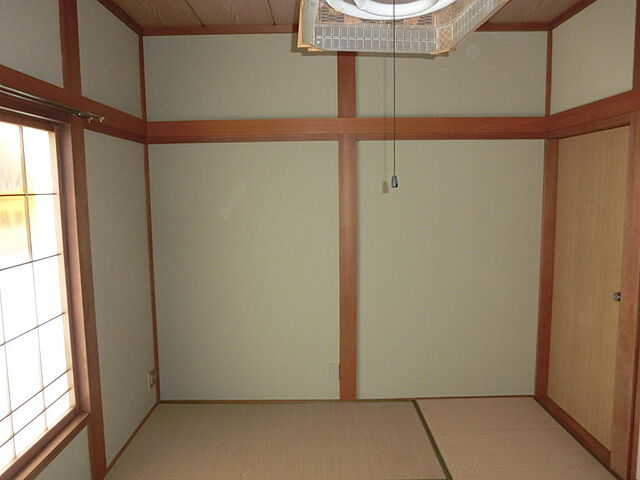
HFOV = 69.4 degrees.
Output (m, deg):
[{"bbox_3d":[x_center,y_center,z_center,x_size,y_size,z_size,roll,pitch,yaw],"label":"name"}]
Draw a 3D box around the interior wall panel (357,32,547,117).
[{"bbox_3d":[0.857,-1.067,3.016,1.227,0.528,0.040,-1,6,0],"label":"interior wall panel"}]

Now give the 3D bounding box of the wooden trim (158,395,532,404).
[{"bbox_3d":[0.198,1.124,3.230,2.610,0.022,0.030,-1,6,0],"label":"wooden trim"}]

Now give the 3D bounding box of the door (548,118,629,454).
[{"bbox_3d":[1.600,0.263,2.762,0.036,1.765,0.760,-1,6,0],"label":"door"}]

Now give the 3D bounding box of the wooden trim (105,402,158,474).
[{"bbox_3d":[-1.120,1.177,2.836,0.033,0.025,0.799,-1,6,0],"label":"wooden trim"}]

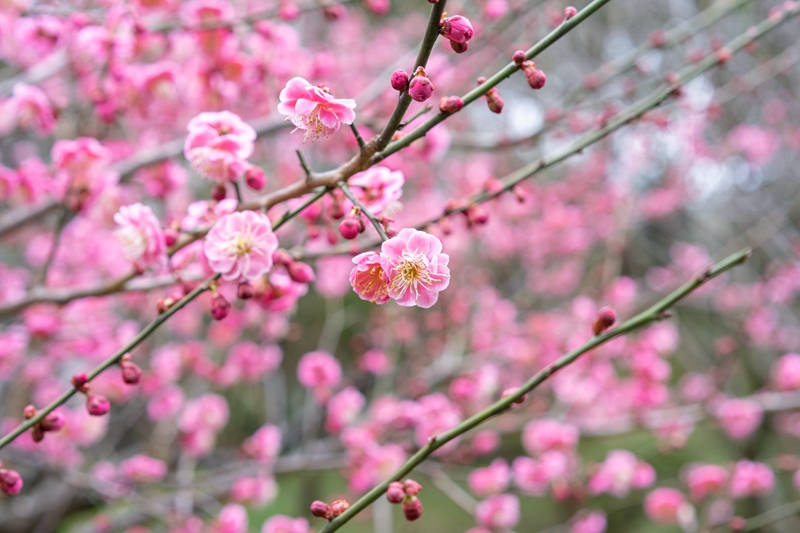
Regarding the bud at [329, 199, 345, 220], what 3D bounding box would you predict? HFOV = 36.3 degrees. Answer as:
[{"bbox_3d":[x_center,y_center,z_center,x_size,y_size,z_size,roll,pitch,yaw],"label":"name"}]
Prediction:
[{"bbox_3d":[-0.025,-0.022,0.475,0.005,0.008,0.005,-6,0,0],"label":"bud"}]

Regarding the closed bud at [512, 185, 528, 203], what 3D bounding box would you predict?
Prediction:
[{"bbox_3d":[0.057,-0.035,0.580,0.006,0.009,0.006,-24,0,0],"label":"closed bud"}]

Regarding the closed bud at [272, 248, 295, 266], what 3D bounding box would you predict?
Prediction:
[{"bbox_3d":[-0.049,-0.004,0.510,0.009,0.007,0.007,39,0,12],"label":"closed bud"}]

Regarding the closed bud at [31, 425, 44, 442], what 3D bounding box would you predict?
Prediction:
[{"bbox_3d":[-0.132,0.061,0.445,0.005,0.007,0.005,0,0,0],"label":"closed bud"}]

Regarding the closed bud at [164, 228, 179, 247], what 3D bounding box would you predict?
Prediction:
[{"bbox_3d":[-0.099,-0.013,0.530,0.006,0.008,0.006,11,0,0],"label":"closed bud"}]

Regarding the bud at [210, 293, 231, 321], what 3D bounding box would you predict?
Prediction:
[{"bbox_3d":[-0.071,0.016,0.485,0.008,0.011,0.008,-11,0,0],"label":"bud"}]

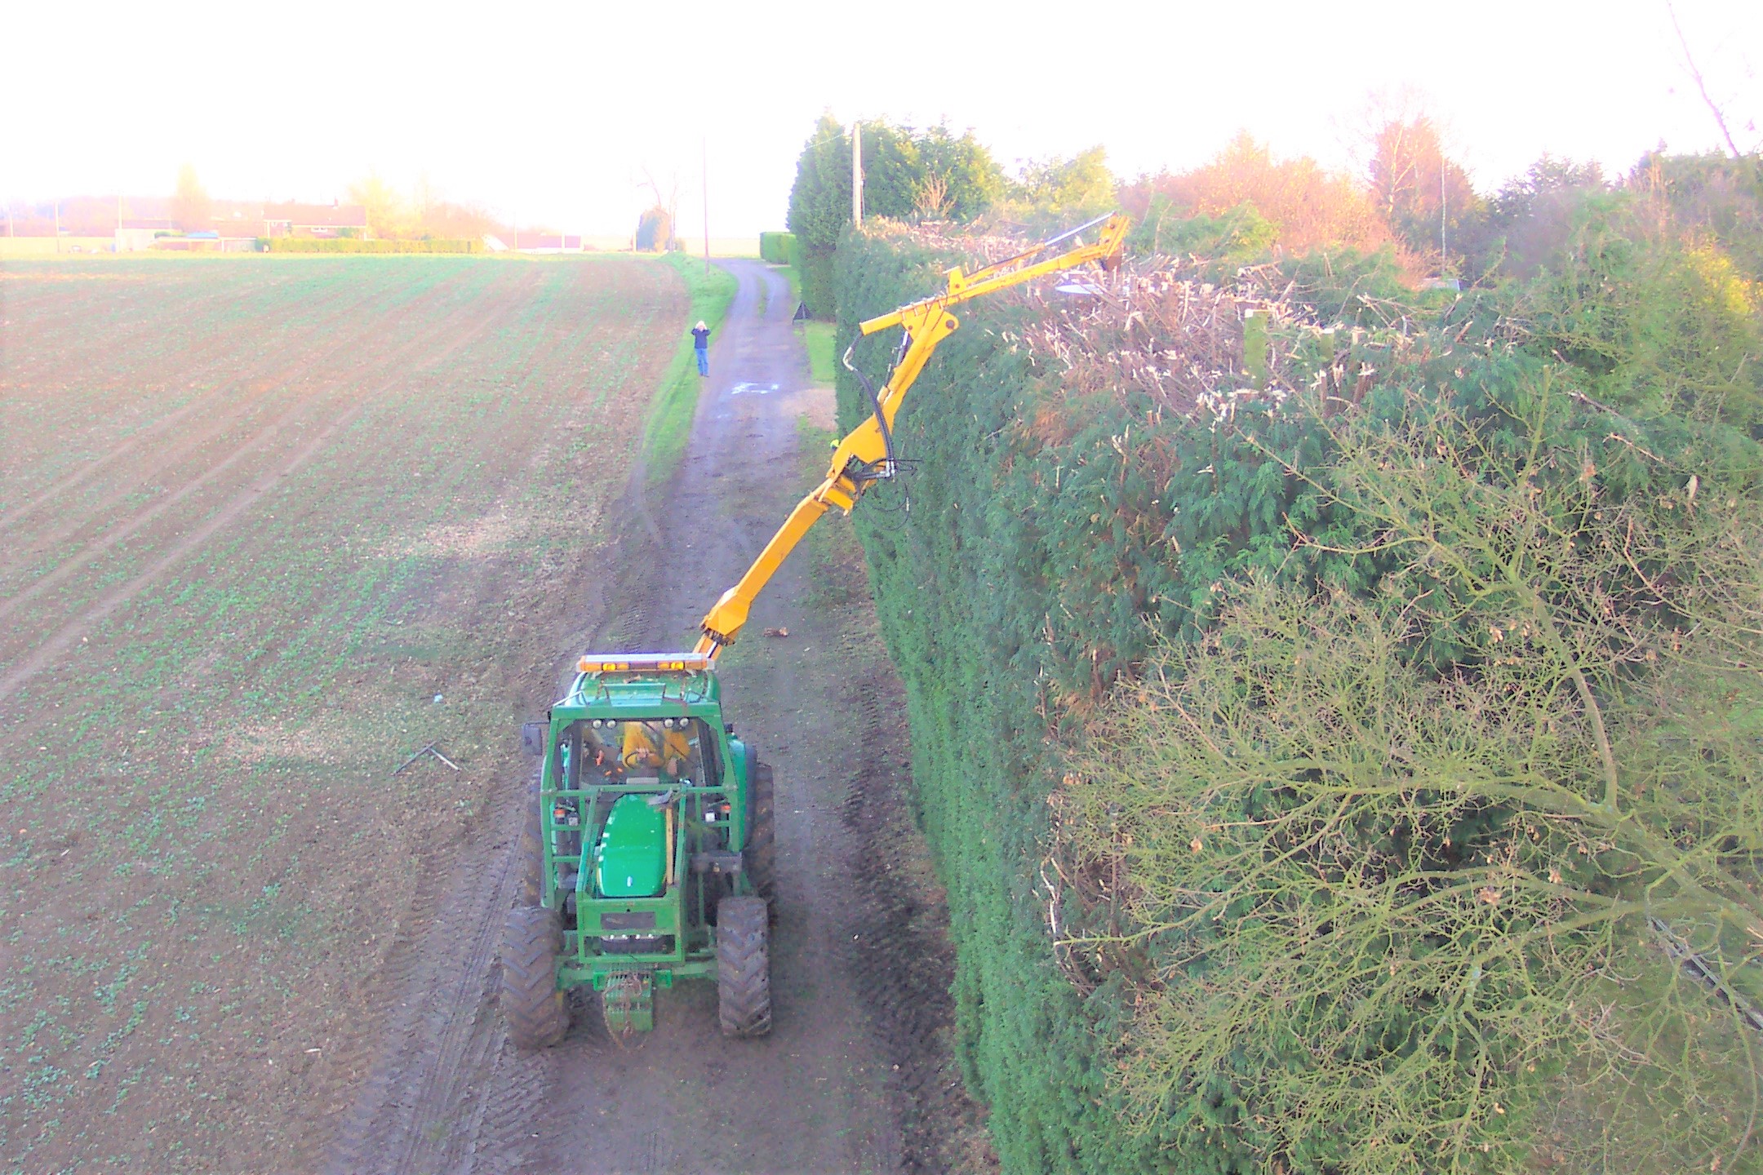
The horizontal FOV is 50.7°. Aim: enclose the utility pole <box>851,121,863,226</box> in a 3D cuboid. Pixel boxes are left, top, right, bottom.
[{"bbox_3d":[-0.693,-10.138,56.754,0.220,7.900,0.220,0,11,0],"label":"utility pole"}]

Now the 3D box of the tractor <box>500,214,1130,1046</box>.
[{"bbox_3d":[-0.369,0.123,18.542,6.600,7.300,6.300,-1,11,-4],"label":"tractor"}]

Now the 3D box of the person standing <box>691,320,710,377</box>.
[{"bbox_3d":[-5.584,-7.425,57.834,0.600,1.740,0.420,-1,11,-5],"label":"person standing"}]

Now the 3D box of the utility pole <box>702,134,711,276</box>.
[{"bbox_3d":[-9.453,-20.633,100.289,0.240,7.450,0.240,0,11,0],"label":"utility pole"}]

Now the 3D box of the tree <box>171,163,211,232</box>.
[{"bbox_3d":[-97.177,-53.323,260.855,5.700,12.000,5.700,0,11,0],"label":"tree"}]

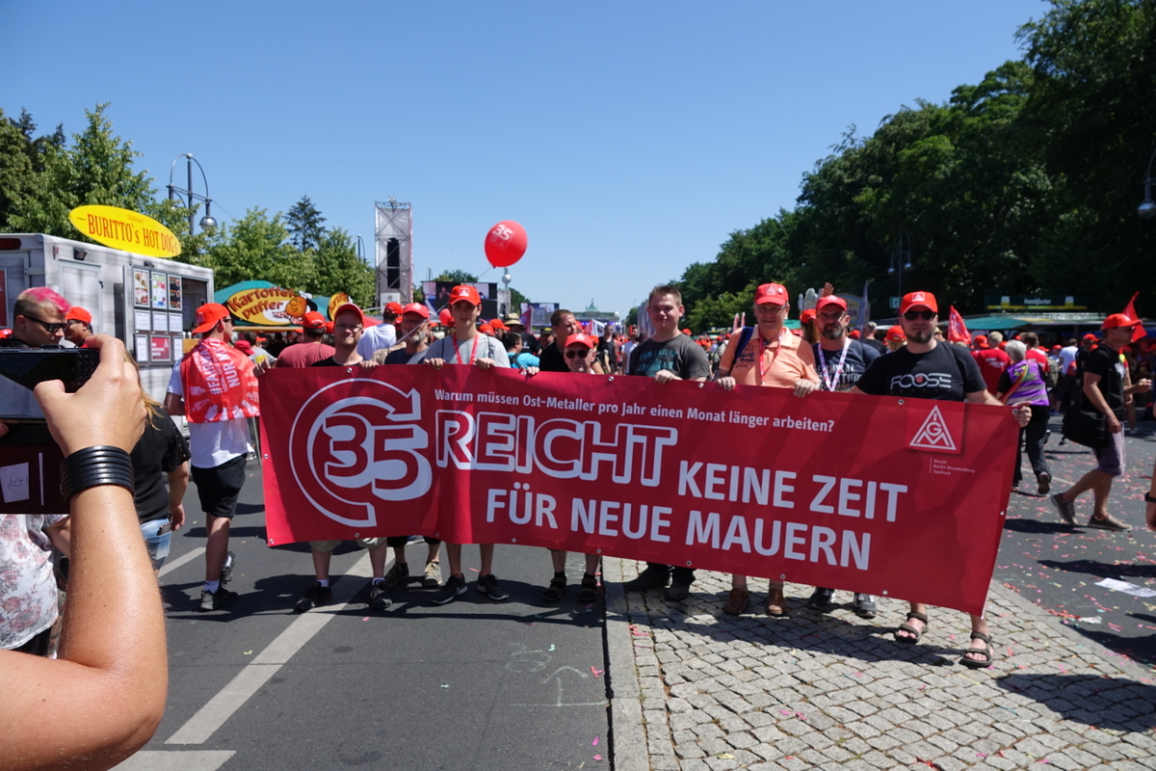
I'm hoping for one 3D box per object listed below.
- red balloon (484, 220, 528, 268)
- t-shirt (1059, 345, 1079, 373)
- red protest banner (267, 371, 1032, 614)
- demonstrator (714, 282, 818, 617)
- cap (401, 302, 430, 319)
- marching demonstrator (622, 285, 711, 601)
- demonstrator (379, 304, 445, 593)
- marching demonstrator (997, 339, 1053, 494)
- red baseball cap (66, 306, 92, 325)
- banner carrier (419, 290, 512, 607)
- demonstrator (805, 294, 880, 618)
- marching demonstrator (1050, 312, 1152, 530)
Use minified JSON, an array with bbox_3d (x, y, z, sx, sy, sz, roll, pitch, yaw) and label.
[{"bbox_3d":[-0.494,-0.974,5.300,0.300,0.340,0.300,23,3,8],"label":"red balloon"},{"bbox_3d":[10.695,-0.577,16.791,0.460,0.640,0.300,2,4,23],"label":"t-shirt"},{"bbox_3d":[0.150,0.493,4.200,3.950,1.070,0.420,1,4,12],"label":"red protest banner"},{"bbox_3d":[1.029,0.347,4.210,0.600,1.830,0.460,2,4,16],"label":"demonstrator"},{"bbox_3d":[-1.018,-0.462,4.831,0.180,0.130,0.260,1,4,6],"label":"cap"},{"bbox_3d":[0.518,0.326,4.530,0.560,1.820,0.460,1,4,12],"label":"marching demonstrator"},{"bbox_3d":[-1.102,0.386,5.080,0.520,1.840,0.480,0,3,-3],"label":"demonstrator"},{"bbox_3d":[4.742,0.307,8.184,0.520,1.600,0.580,1,4,12],"label":"marching demonstrator"},{"bbox_3d":[-3.964,-0.551,6.080,0.260,0.130,0.180,-1,4,-28],"label":"red baseball cap"},{"bbox_3d":[-0.661,0.330,4.581,0.570,1.870,0.450,0,4,-3],"label":"banner carrier"},{"bbox_3d":[1.466,0.386,4.303,0.520,1.790,0.400,2,4,16],"label":"demonstrator"},{"bbox_3d":[4.484,0.307,6.600,0.800,1.820,0.580,3,4,40],"label":"marching demonstrator"}]

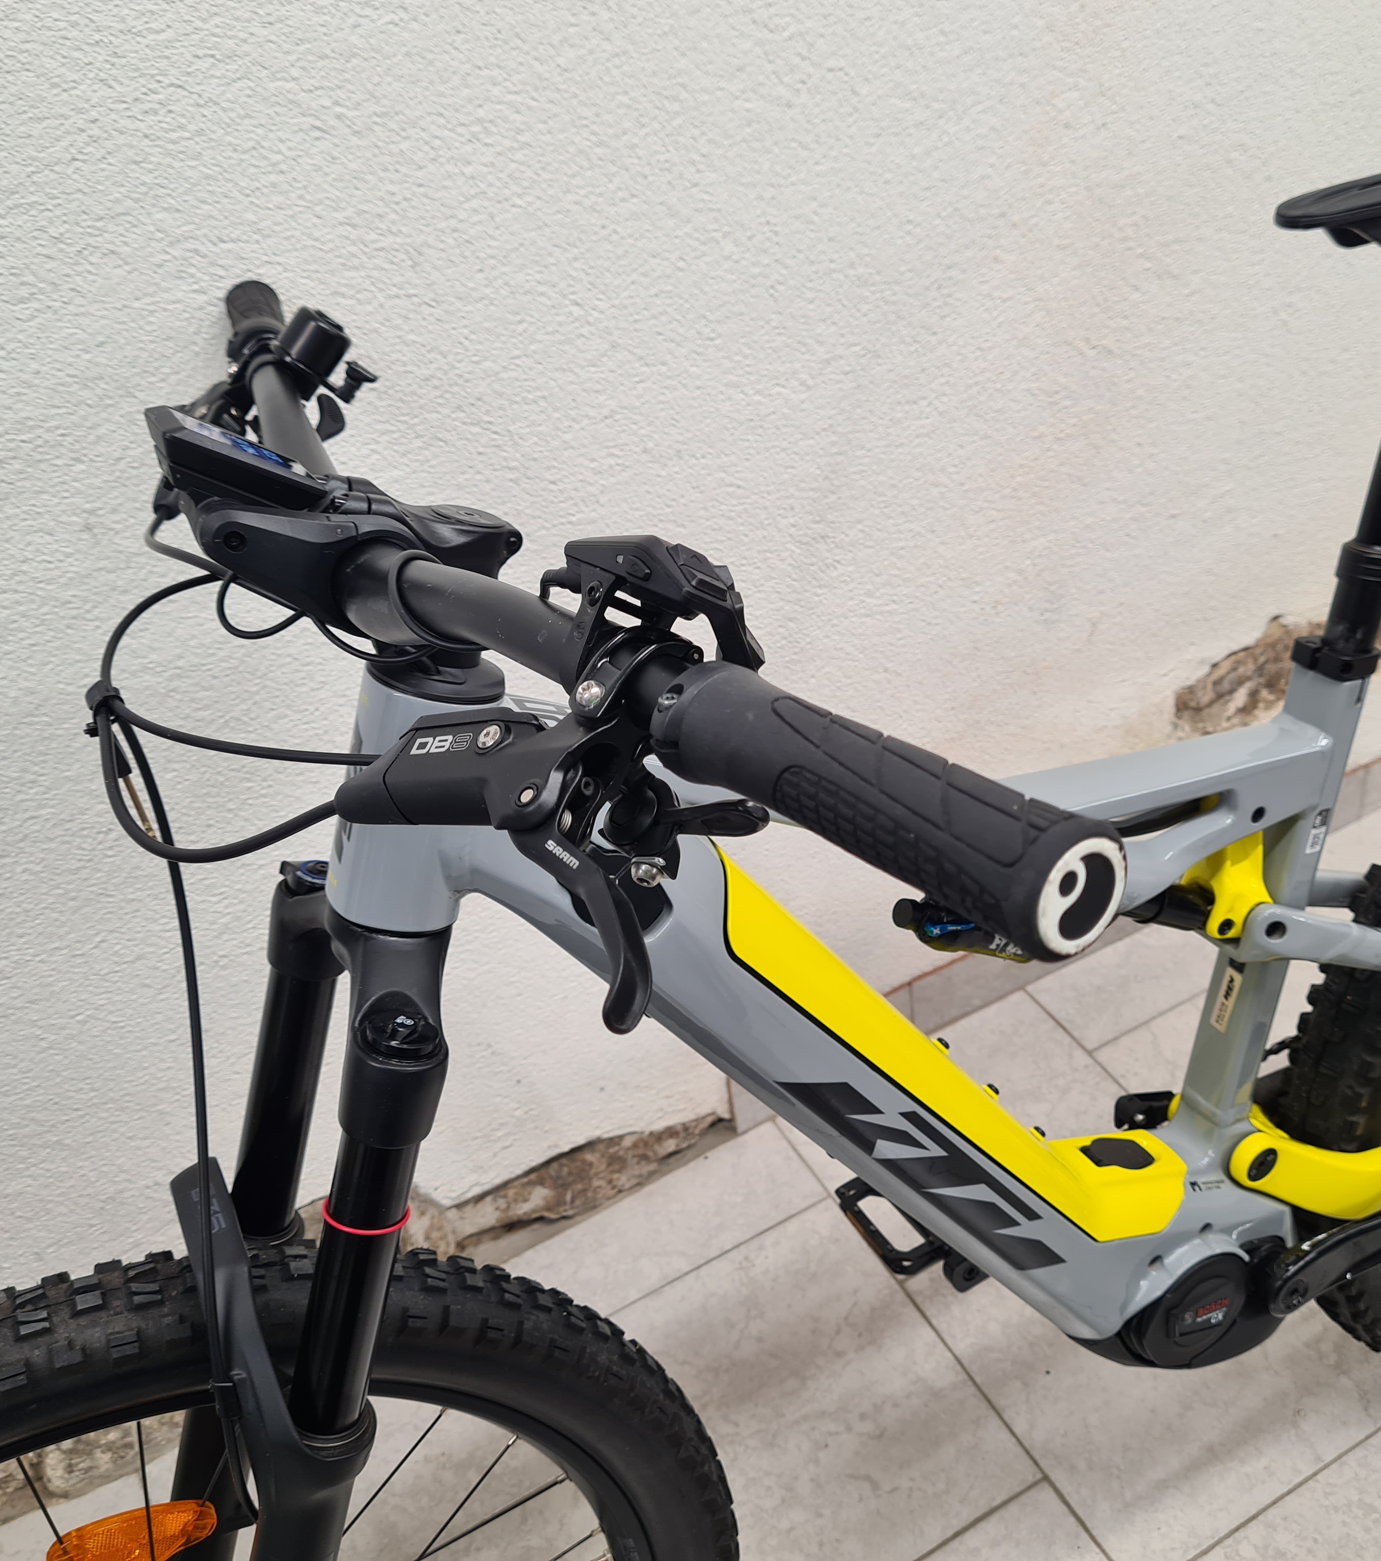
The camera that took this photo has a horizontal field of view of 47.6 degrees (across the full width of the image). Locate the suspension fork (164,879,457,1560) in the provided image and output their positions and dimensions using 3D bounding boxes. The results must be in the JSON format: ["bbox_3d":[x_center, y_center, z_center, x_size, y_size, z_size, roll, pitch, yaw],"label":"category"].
[{"bbox_3d":[-0.237,0.341,0.829,0.120,0.600,0.192,4,20,-30],"label":"suspension fork"}]

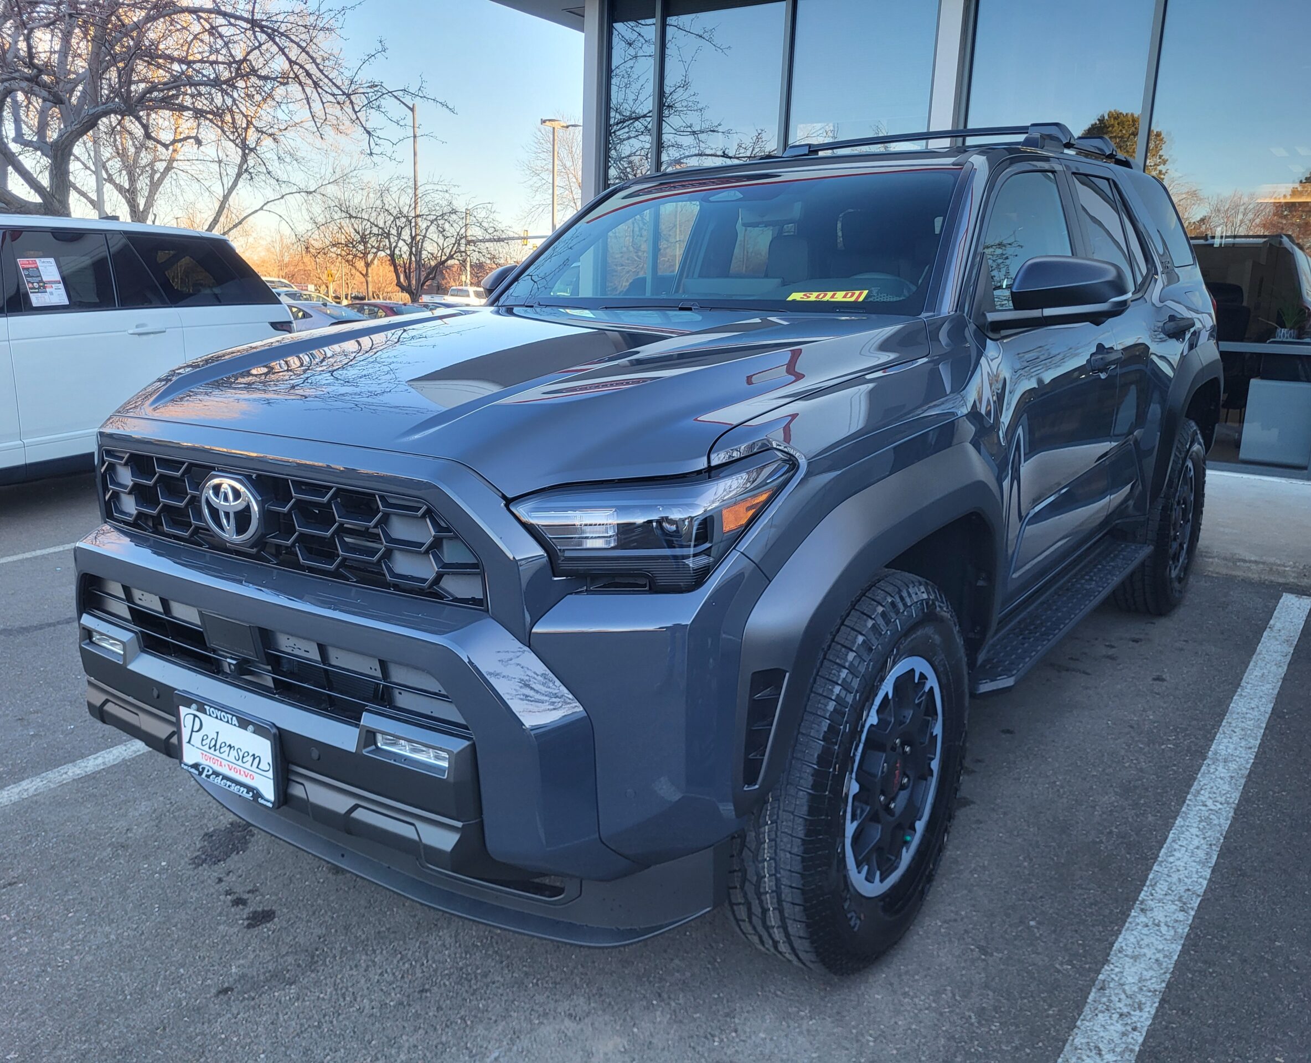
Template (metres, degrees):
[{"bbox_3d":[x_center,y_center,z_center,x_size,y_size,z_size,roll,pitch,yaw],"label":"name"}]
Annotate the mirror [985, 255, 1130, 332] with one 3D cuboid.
[{"bbox_3d":[1.006,-0.597,2.631,0.298,0.180,0.190,9,17,35],"label":"mirror"}]

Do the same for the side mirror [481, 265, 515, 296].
[{"bbox_3d":[-0.524,-0.838,3.728,0.298,0.180,0.190,9,17,35],"label":"side mirror"}]

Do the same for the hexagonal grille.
[{"bbox_3d":[-0.767,-0.026,1.987,1.190,0.210,0.110,8,17,35],"label":"hexagonal grille"}]

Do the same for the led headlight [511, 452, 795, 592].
[{"bbox_3d":[-0.008,-0.034,1.749,0.330,0.198,0.380,9,17,35],"label":"led headlight"}]

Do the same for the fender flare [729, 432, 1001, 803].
[{"bbox_3d":[0.417,0.090,2.105,0.180,0.550,1.170,8,17,35],"label":"fender flare"}]

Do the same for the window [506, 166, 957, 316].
[{"bbox_3d":[0.184,-0.850,3.141,1.480,0.130,0.660,8,59,35],"label":"window"}]

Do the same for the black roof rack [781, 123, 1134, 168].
[{"bbox_3d":[1.137,-1.495,4.258,1.150,0.120,1.460,9,17,35],"label":"black roof rack"}]

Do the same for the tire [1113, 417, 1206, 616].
[{"bbox_3d":[2.111,-0.076,4.532,0.275,0.820,0.820,8,17,35],"label":"tire"}]

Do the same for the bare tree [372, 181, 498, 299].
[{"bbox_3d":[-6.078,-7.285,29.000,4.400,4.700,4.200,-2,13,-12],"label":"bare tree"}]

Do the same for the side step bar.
[{"bbox_3d":[1.274,0.222,3.322,0.180,0.080,1.650,9,17,35],"label":"side step bar"}]

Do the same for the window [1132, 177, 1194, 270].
[{"bbox_3d":[2.128,-1.288,4.450,0.080,0.400,0.880,-15,2,39],"label":"window"}]

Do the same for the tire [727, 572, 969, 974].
[{"bbox_3d":[0.428,0.487,2.232,0.263,0.812,0.812,9,17,35],"label":"tire"}]

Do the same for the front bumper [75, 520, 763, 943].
[{"bbox_3d":[-0.681,0.317,2.177,1.900,0.720,0.460,8,17,35],"label":"front bumper"}]

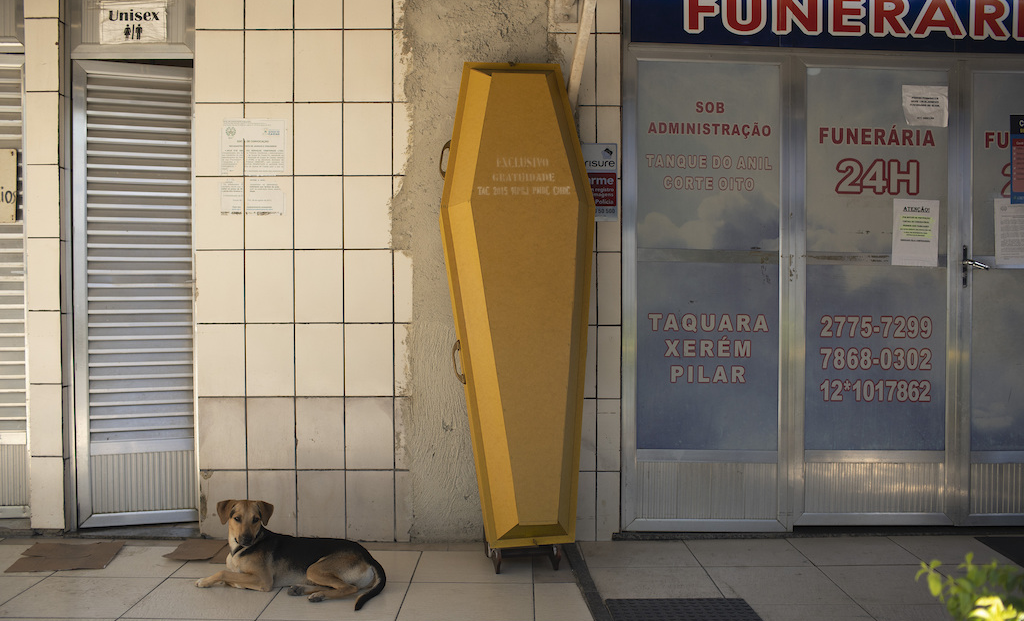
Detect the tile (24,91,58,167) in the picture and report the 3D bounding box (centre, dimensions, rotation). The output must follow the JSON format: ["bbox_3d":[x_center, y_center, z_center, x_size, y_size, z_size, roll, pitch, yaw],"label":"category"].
[{"bbox_3d":[-1.908,-0.743,4.053,0.137,0.300,0.012,0,1,-1],"label":"tile"}]

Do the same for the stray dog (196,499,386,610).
[{"bbox_3d":[-0.795,0.847,3.587,0.670,0.310,0.380,0,1,-7],"label":"stray dog"}]

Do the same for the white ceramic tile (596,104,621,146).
[{"bbox_3d":[0.402,-0.697,4.135,0.099,0.297,0.010,0,1,0],"label":"white ceramic tile"}]

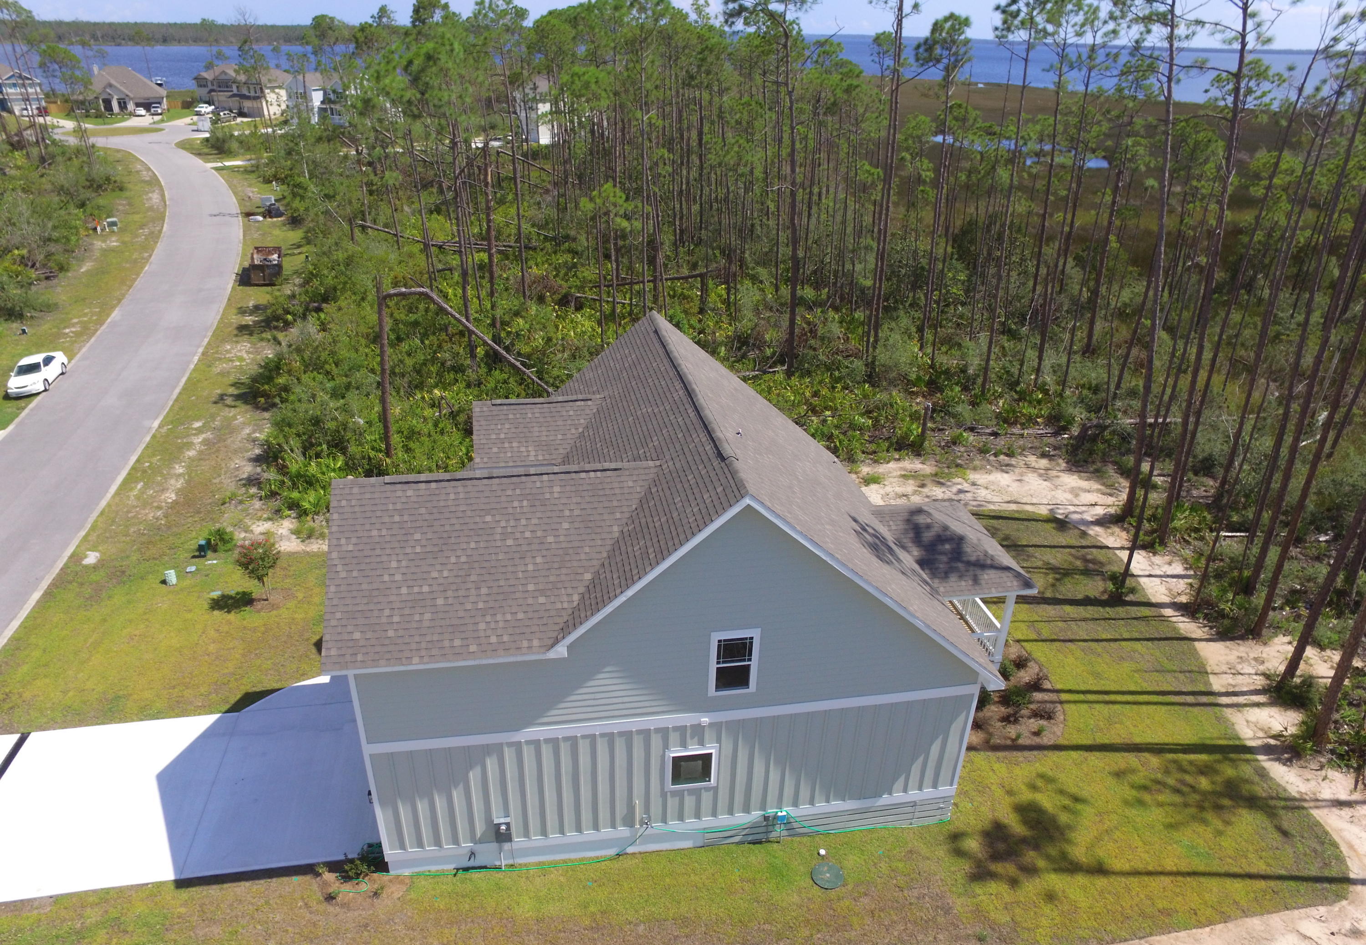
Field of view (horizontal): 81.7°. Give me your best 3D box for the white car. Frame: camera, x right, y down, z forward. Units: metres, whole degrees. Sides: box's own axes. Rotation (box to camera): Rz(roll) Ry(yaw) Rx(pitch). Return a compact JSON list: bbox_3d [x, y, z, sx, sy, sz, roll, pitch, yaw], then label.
[{"bbox_3d":[-37.514,-5.790,45.813,1.760,1.380,4.600,-7,30,-17],"label":"white car"}]

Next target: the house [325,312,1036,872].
[{"bbox_3d":[0.889,2.042,22.542,18.165,9.933,11.866,-3,29,-10],"label":"house"}]

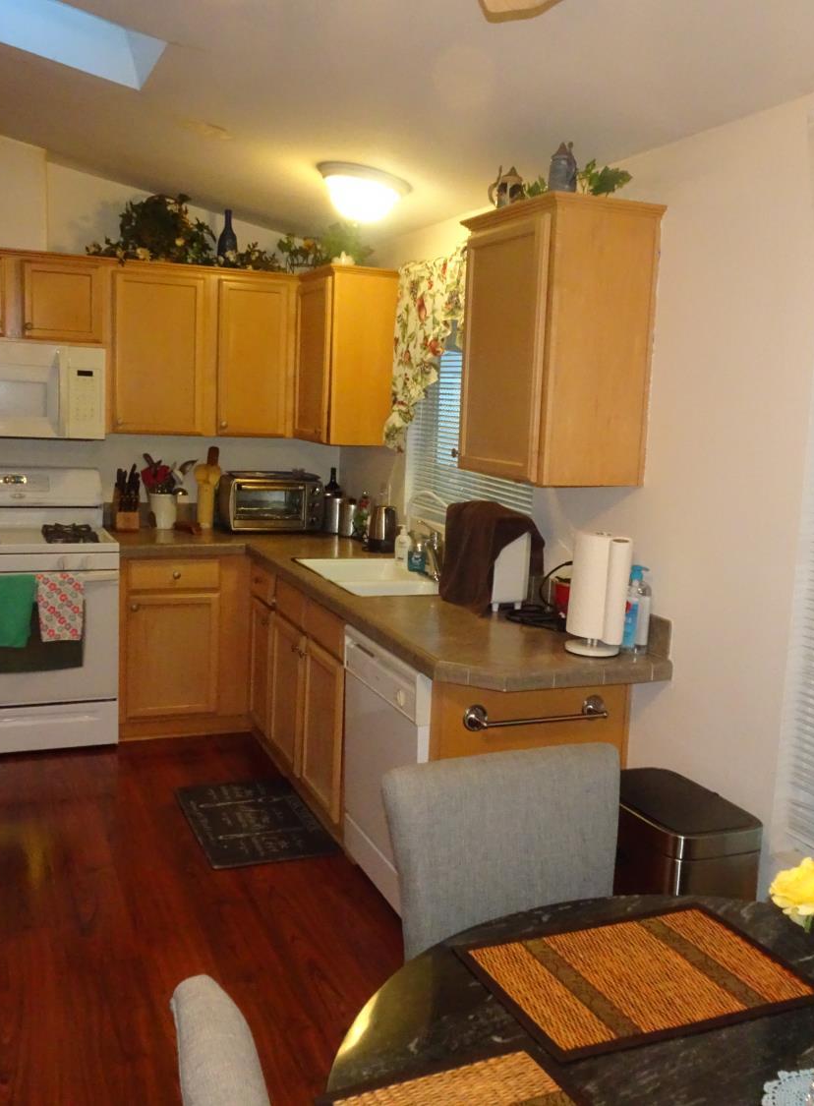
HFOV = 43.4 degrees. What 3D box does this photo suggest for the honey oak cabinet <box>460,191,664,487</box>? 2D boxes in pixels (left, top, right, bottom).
[{"bbox_3d":[0.428,-0.611,3.058,0.350,0.769,0.560,-1,10,-23],"label":"honey oak cabinet"}]

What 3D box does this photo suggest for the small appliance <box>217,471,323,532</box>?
[{"bbox_3d":[-0.678,-0.256,5.131,0.440,0.272,0.320,-1,10,-23],"label":"small appliance"}]

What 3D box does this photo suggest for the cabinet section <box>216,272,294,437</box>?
[{"bbox_3d":[-0.788,-0.966,5.088,0.383,0.761,0.320,-1,10,-22],"label":"cabinet section"}]

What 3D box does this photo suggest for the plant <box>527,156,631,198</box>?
[{"bbox_3d":[0.477,-1.018,2.860,0.295,0.130,0.200,-1,10,-23],"label":"plant"}]

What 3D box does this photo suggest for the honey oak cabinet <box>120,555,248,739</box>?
[{"bbox_3d":[-1.117,0.377,4.910,0.615,0.840,0.605,-1,10,-23],"label":"honey oak cabinet"}]

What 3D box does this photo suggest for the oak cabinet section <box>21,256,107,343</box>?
[{"bbox_3d":[-1.594,-1.151,4.719,0.358,0.347,0.320,-1,10,-22],"label":"oak cabinet section"}]

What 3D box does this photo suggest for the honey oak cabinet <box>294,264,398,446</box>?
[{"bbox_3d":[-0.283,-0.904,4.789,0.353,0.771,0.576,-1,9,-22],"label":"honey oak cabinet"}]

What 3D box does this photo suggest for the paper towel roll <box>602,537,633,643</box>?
[{"bbox_3d":[0.602,0.109,2.920,0.067,0.291,0.067,3,9,0],"label":"paper towel roll"}]

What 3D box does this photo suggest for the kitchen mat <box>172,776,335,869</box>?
[{"bbox_3d":[-0.585,1.003,3.847,0.442,0.012,0.757,-1,9,-22],"label":"kitchen mat"}]

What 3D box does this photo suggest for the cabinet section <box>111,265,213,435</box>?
[{"bbox_3d":[-1.201,-0.956,4.917,0.456,0.761,0.320,-1,10,-22],"label":"cabinet section"}]

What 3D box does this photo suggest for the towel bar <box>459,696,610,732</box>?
[{"bbox_3d":[0.379,0.458,2.901,0.453,0.063,0.067,-1,9,-22],"label":"towel bar"}]

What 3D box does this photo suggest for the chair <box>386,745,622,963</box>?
[{"bbox_3d":[0.247,0.886,1.704,0.465,0.954,0.596,-1,9,-22],"label":"chair"}]

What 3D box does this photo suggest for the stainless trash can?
[{"bbox_3d":[0.631,0.930,2.579,0.273,0.641,0.394,-1,9,-22],"label":"stainless trash can"}]

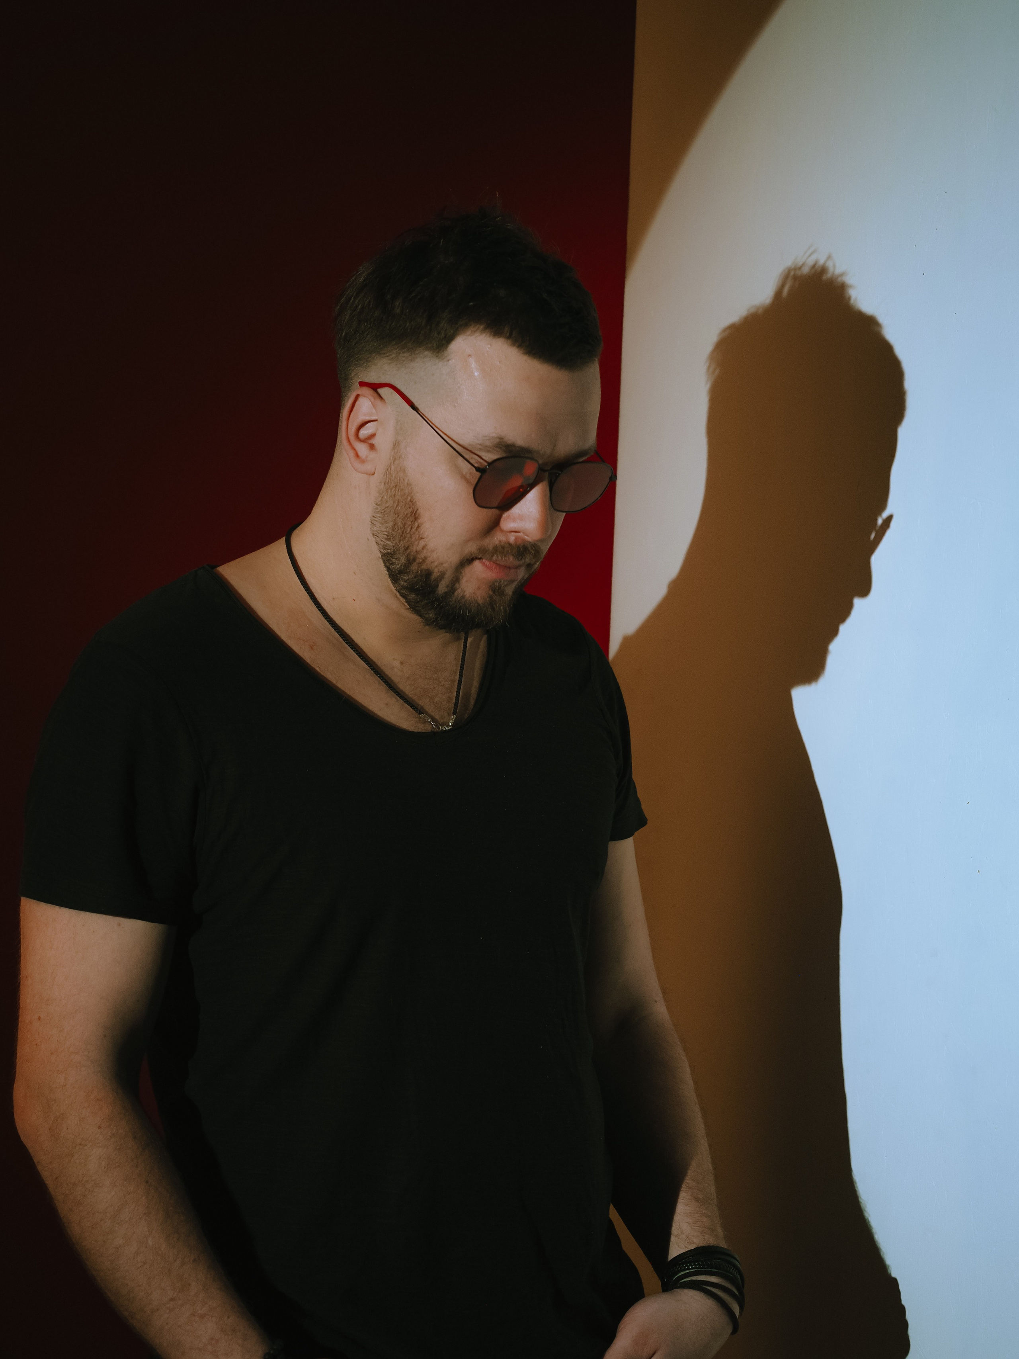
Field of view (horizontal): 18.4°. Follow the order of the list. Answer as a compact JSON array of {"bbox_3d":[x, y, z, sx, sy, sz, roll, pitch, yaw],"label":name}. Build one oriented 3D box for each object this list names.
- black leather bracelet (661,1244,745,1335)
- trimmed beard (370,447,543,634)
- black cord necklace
[{"bbox_3d":[0.136,0.434,2.230,0.065,0.045,0.060,5,-24,2],"label":"black leather bracelet"},{"bbox_3d":[-0.024,-0.101,2.150,0.138,0.113,0.102,-1,21,-44],"label":"trimmed beard"},{"bbox_3d":[-0.084,-0.041,2.200,0.145,0.150,0.145,0,3,-33],"label":"black cord necklace"}]

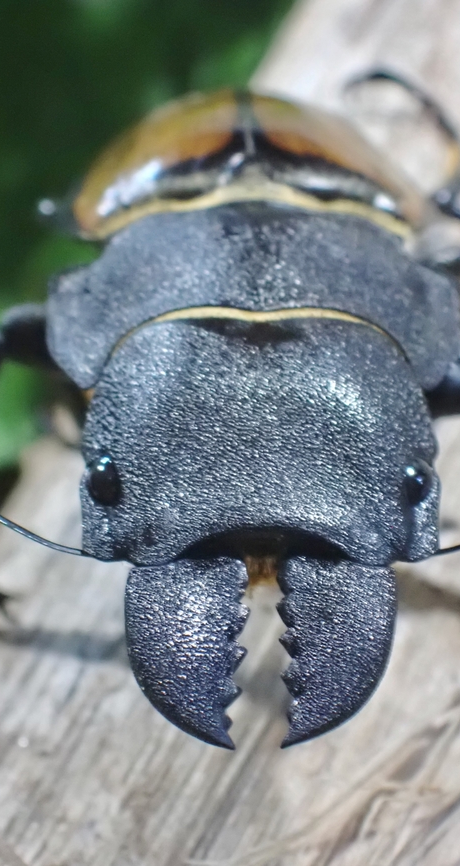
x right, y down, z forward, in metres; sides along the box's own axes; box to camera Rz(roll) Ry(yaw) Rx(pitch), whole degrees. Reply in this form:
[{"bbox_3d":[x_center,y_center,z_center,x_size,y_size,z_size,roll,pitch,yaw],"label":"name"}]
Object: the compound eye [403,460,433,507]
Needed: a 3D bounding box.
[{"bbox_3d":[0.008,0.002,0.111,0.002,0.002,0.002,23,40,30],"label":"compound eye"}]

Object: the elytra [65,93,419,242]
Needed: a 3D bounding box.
[{"bbox_3d":[0.001,-0.015,0.136,0.019,0.008,0.025,0,27,0],"label":"elytra"}]

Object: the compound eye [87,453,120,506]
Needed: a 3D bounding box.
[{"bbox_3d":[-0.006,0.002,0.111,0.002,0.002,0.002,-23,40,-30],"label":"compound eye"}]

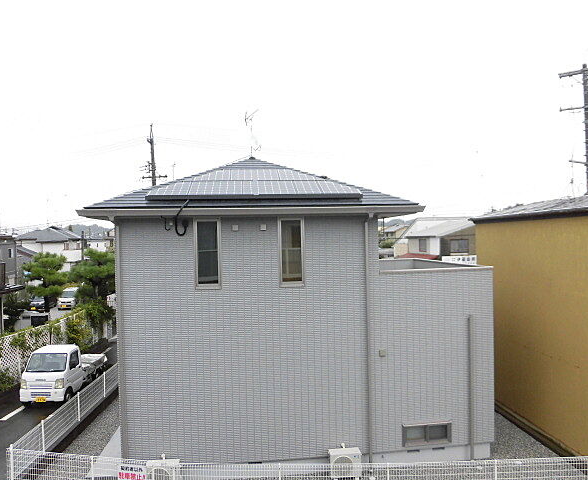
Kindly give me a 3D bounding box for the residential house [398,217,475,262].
[{"bbox_3d":[16.075,1.166,45.000,8.200,7.200,9.000,-1,-1,-5],"label":"residential house"}]

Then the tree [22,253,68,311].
[{"bbox_3d":[-16.522,2.826,29.500,2.900,4.100,2.900,-1,-1,-5],"label":"tree"}]

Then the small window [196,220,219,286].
[{"bbox_3d":[-1.920,0.292,9.961,0.570,1.550,0.120,-1,-1,-5],"label":"small window"}]

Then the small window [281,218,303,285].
[{"bbox_3d":[-0.046,0.274,10.138,0.550,1.550,0.120,-1,-1,-5],"label":"small window"}]

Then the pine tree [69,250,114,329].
[{"bbox_3d":[-11.071,2.788,24.500,2.900,4.600,2.900,-1,-1,-5],"label":"pine tree"}]

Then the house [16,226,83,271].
[{"bbox_3d":[-31.830,1.895,58.000,6.800,7.500,6.600,-1,-1,-5],"label":"house"}]

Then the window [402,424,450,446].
[{"bbox_3d":[3.115,4.555,10.391,1.140,0.500,0.120,-1,-1,-5],"label":"window"}]

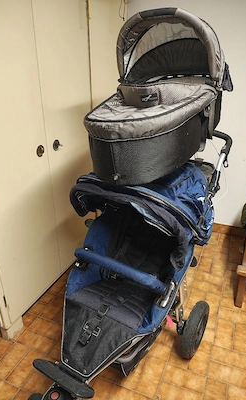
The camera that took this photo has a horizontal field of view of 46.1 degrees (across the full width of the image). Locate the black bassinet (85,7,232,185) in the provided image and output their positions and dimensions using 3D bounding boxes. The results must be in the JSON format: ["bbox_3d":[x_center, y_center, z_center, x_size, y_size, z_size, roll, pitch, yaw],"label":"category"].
[{"bbox_3d":[0.151,-0.478,1.170,0.430,0.510,0.860,10,33,29],"label":"black bassinet"}]

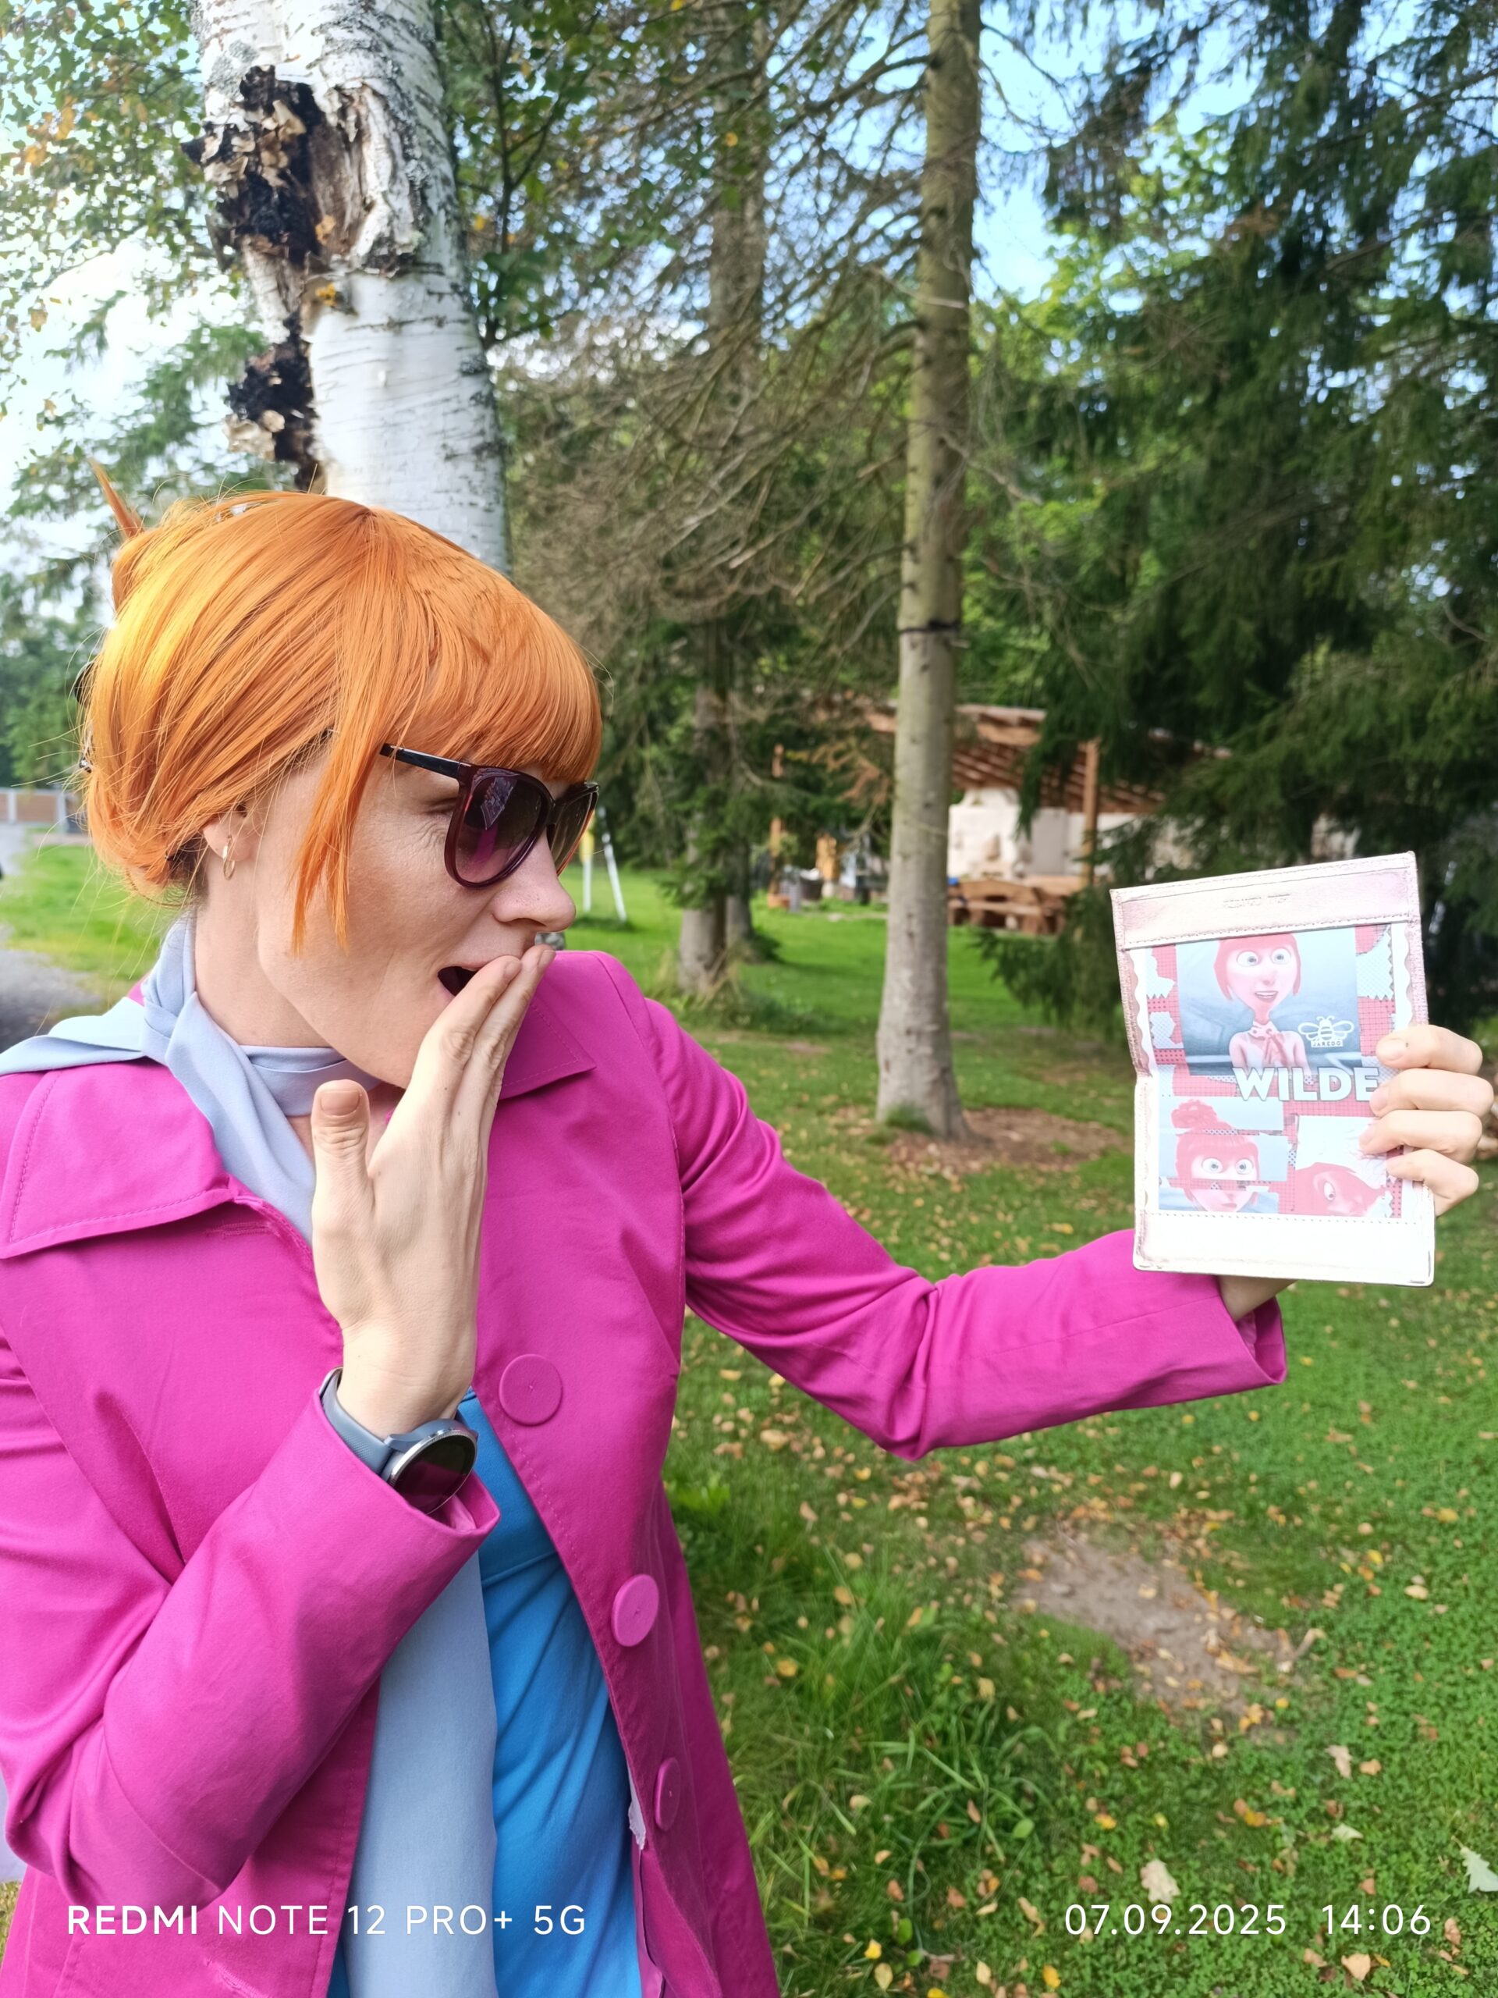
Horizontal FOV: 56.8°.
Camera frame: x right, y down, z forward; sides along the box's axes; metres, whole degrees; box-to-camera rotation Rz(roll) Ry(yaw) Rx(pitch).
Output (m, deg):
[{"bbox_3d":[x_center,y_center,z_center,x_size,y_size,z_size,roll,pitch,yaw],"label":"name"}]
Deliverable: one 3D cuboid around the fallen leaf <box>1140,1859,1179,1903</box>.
[{"bbox_3d":[0.572,1.228,1.933,0.052,0.015,0.080,2,8,0],"label":"fallen leaf"}]

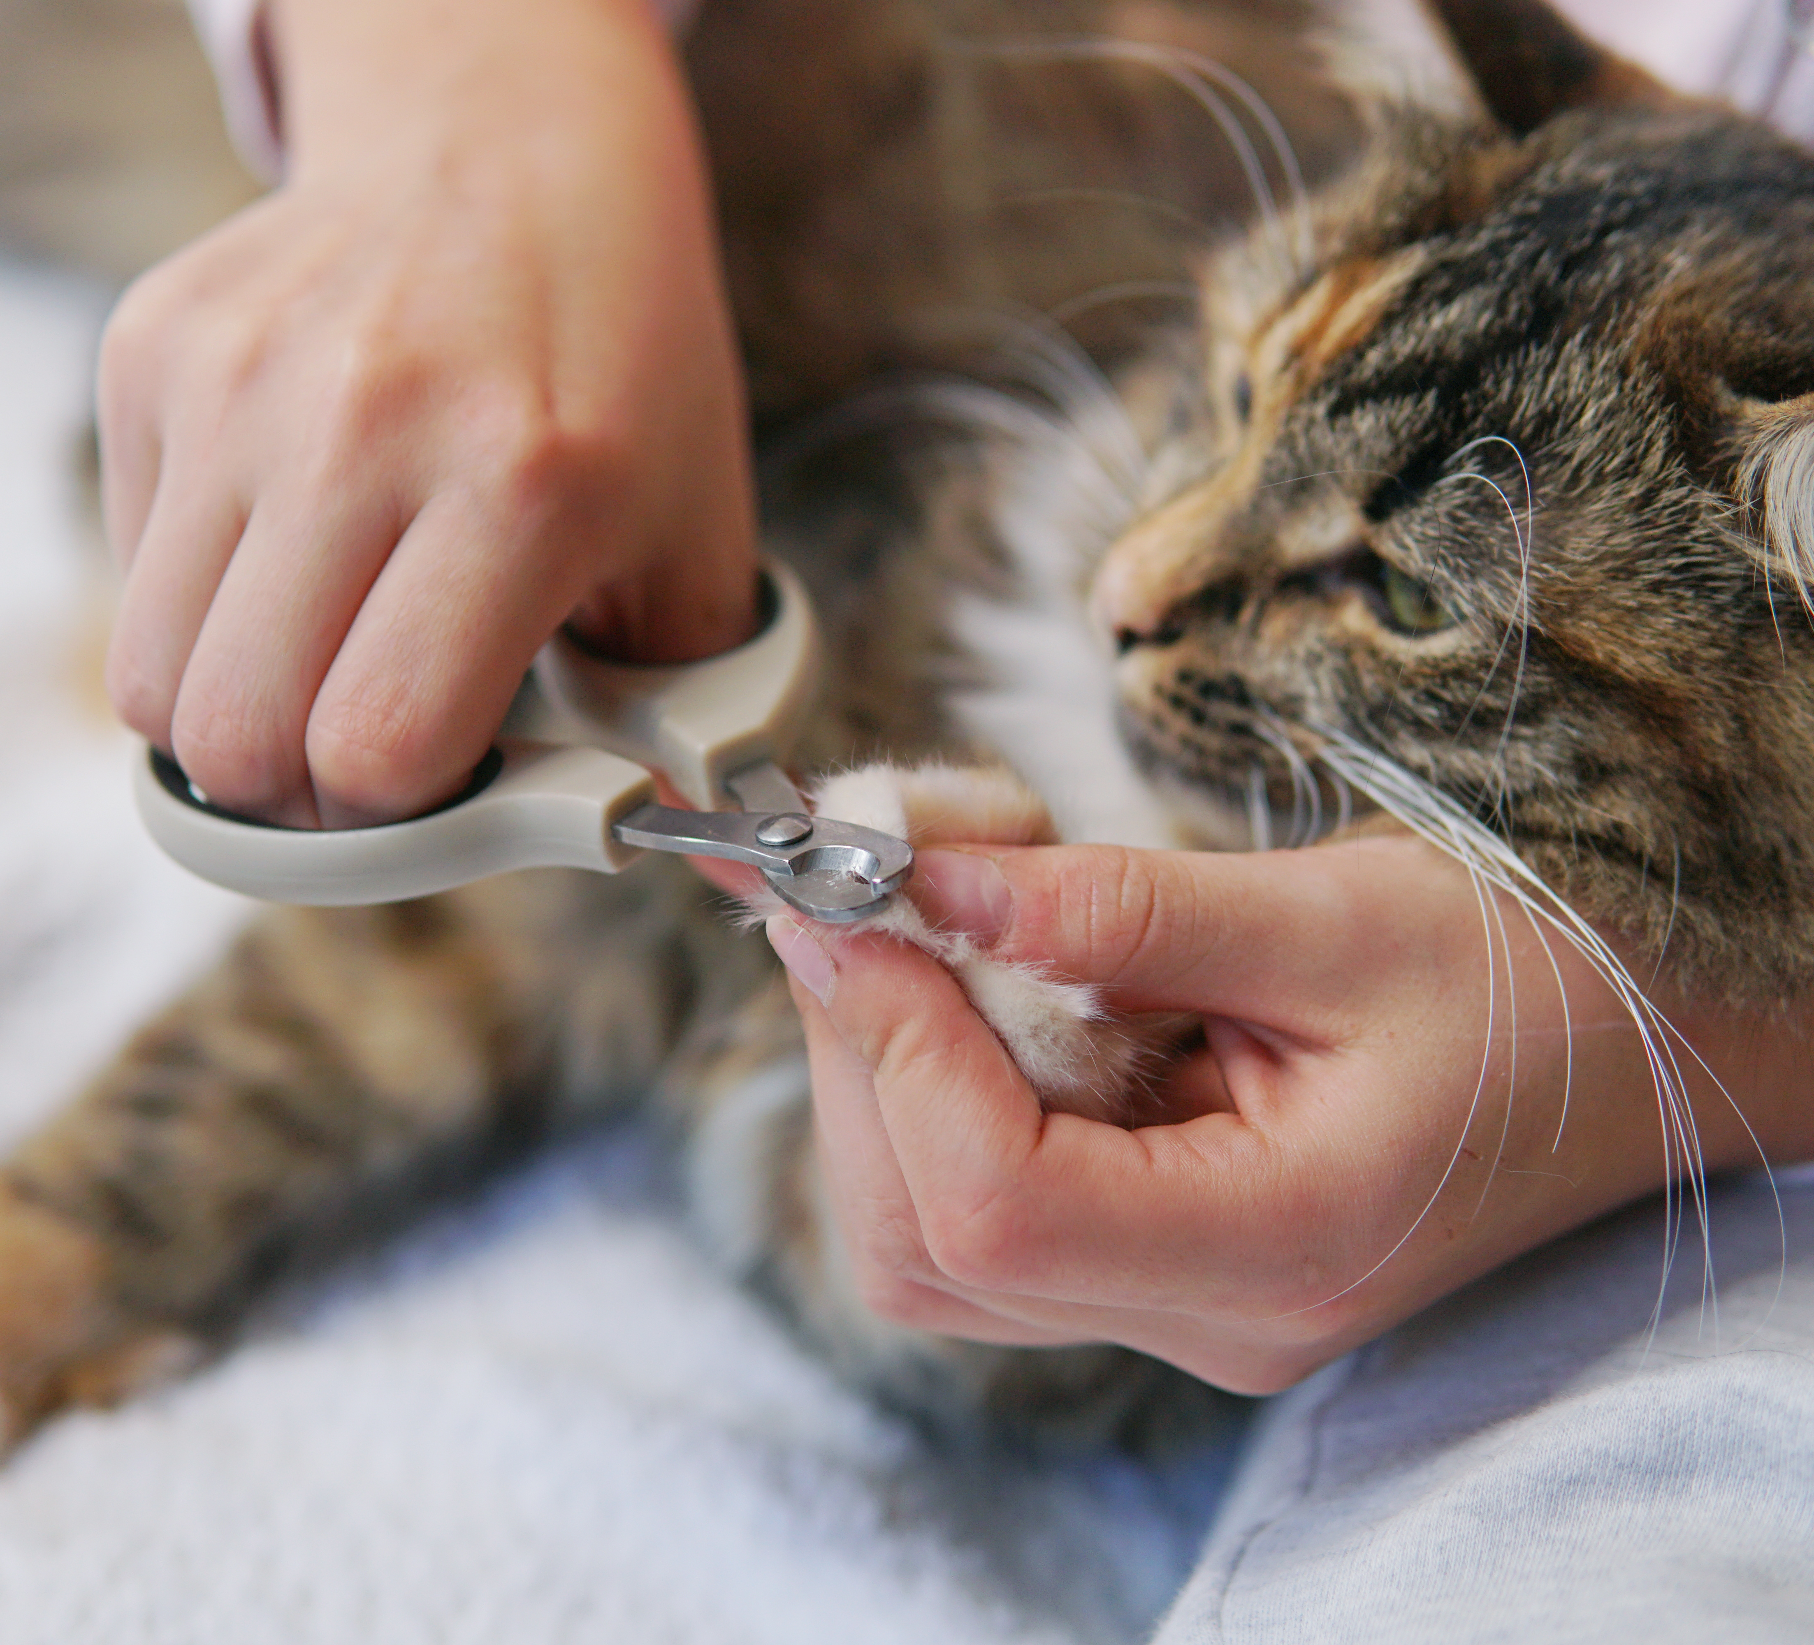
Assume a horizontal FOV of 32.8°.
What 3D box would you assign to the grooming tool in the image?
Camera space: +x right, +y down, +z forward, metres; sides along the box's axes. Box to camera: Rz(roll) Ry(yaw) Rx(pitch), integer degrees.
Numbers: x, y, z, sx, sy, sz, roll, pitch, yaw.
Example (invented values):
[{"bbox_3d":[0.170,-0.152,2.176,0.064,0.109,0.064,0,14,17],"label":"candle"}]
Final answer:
[{"bbox_3d":[-0.044,-0.005,0.420,0.098,0.018,0.090,25,39,34],"label":"grooming tool"}]

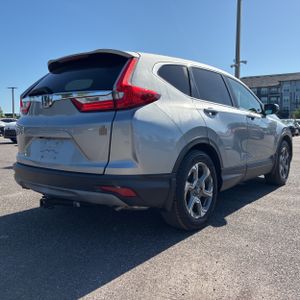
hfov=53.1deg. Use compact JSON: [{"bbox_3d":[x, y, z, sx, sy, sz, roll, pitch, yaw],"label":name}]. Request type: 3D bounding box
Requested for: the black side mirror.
[{"bbox_3d":[1.585,-0.529,3.890,0.200,0.150,0.120,5,6,39],"label":"black side mirror"}]

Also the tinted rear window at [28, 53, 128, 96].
[{"bbox_3d":[-0.690,-0.632,2.612,1.200,0.410,0.130,5,-33,39],"label":"tinted rear window"}]

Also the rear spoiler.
[{"bbox_3d":[-0.587,-0.815,2.720,1.180,0.140,0.270,5,6,39],"label":"rear spoiler"}]

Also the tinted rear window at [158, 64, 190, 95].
[{"bbox_3d":[0.204,-0.590,2.485,0.070,0.280,0.440,-24,-11,38],"label":"tinted rear window"}]

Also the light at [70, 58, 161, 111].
[{"bbox_3d":[-0.251,-0.489,2.237,0.570,0.430,0.380,5,6,39],"label":"light"}]

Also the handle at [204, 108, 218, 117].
[{"bbox_3d":[0.559,-0.339,2.725,0.060,0.060,0.210,5,6,39],"label":"handle"}]

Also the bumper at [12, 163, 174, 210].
[{"bbox_3d":[-0.719,0.257,2.664,1.820,0.320,0.600,5,6,39],"label":"bumper"}]

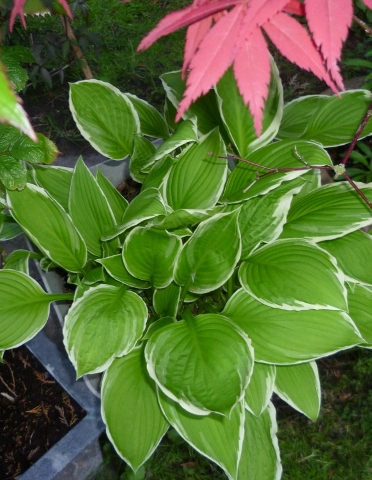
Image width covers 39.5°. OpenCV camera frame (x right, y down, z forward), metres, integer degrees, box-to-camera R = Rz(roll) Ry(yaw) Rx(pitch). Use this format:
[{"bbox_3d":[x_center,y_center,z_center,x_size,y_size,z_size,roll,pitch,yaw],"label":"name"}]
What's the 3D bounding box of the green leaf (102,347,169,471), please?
[{"bbox_3d":[-0.068,0.226,0.706,0.098,0.030,0.172,2,81,2],"label":"green leaf"}]

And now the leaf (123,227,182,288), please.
[{"bbox_3d":[-0.054,0.026,0.810,0.092,0.040,0.094,-3,78,-1],"label":"leaf"}]

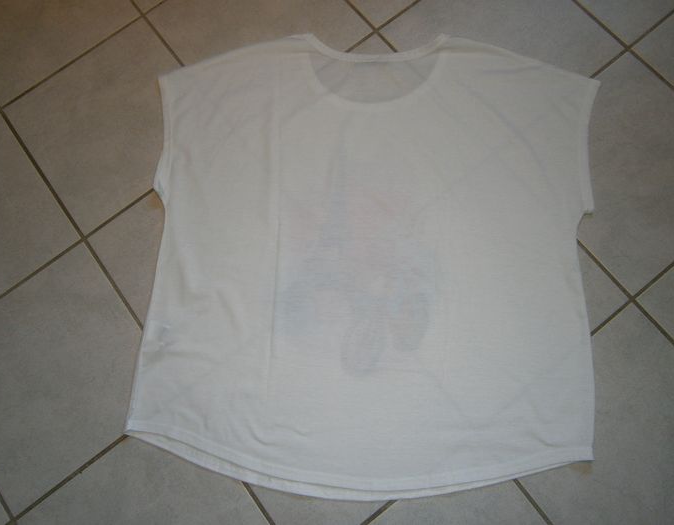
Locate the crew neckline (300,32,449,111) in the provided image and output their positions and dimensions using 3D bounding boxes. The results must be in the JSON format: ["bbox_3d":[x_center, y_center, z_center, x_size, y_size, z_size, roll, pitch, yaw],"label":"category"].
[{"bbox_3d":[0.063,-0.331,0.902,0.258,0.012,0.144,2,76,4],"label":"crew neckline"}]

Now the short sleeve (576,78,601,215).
[{"bbox_3d":[0.401,-0.191,0.843,0.038,0.015,0.238,7,76,6],"label":"short sleeve"}]

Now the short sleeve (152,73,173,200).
[{"bbox_3d":[-0.294,-0.214,0.896,0.036,0.015,0.240,-4,75,3],"label":"short sleeve"}]

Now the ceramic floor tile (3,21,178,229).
[{"bbox_3d":[-0.386,-0.247,0.922,0.300,0.010,0.300,-37,76,-6],"label":"ceramic floor tile"}]

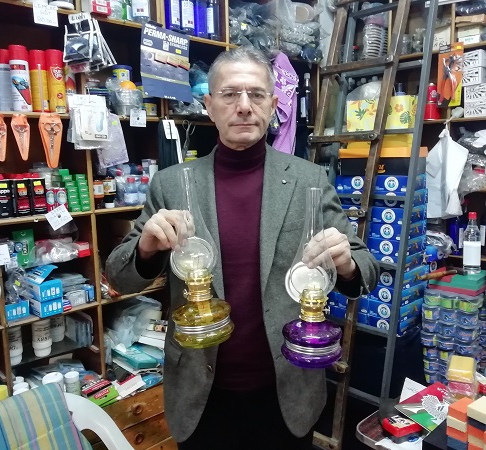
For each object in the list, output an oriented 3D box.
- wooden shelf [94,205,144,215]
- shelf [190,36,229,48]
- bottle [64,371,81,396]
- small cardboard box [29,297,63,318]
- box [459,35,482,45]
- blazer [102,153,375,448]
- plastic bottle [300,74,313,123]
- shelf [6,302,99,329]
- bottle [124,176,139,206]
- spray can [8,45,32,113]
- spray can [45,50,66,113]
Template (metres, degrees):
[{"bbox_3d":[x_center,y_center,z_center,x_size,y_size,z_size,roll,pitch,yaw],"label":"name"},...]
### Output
[{"bbox_3d":[-0.508,-0.076,1.794,0.288,0.017,0.250,-9,12,-44],"label":"wooden shelf"},{"bbox_3d":[-0.277,-0.771,1.928,0.325,0.018,0.250,-9,12,-44],"label":"shelf"},{"bbox_3d":[-0.620,0.597,1.648,0.050,0.100,0.050,-8,11,-40],"label":"bottle"},{"bbox_3d":[-0.670,0.266,1.530,0.071,0.053,0.140,-8,11,-41],"label":"small cardboard box"},{"bbox_3d":[1.191,-0.933,2.326,0.100,0.042,0.130,6,11,41],"label":"box"},{"bbox_3d":[-0.004,0.193,1.140,0.650,0.780,0.360,-1,8,0],"label":"blazer"},{"bbox_3d":[0.357,-0.695,2.514,0.074,0.283,0.074,-1,8,0],"label":"plastic bottle"},{"bbox_3d":[-0.726,0.289,1.627,0.310,0.017,0.250,-9,12,-44],"label":"shelf"},{"bbox_3d":[-0.433,-0.135,1.753,0.056,0.116,0.050,-9,12,-44],"label":"bottle"},{"bbox_3d":[-0.760,-0.496,1.544,0.059,0.222,0.059,-7,10,-33],"label":"spray can"},{"bbox_3d":[-0.663,-0.511,1.626,0.059,0.224,0.059,-1,8,0],"label":"spray can"}]

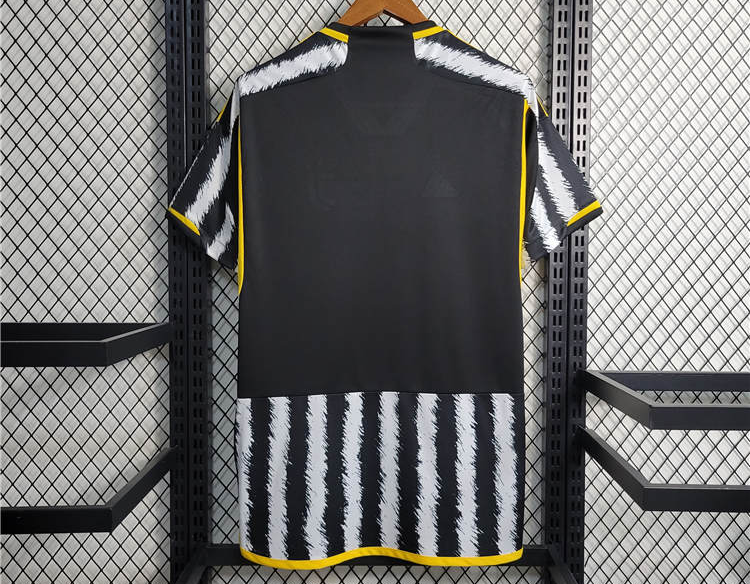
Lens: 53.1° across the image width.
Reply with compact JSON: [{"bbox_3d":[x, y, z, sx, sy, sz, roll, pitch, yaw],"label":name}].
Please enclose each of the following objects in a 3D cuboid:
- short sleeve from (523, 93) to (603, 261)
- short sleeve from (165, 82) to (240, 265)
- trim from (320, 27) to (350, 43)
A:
[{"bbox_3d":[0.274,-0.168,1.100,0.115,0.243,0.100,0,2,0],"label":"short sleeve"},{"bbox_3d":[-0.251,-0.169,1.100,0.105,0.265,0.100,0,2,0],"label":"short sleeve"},{"bbox_3d":[-0.060,-0.369,1.080,0.043,0.022,0.020,0,2,0],"label":"trim"}]

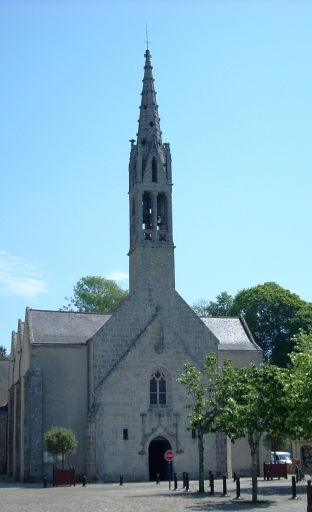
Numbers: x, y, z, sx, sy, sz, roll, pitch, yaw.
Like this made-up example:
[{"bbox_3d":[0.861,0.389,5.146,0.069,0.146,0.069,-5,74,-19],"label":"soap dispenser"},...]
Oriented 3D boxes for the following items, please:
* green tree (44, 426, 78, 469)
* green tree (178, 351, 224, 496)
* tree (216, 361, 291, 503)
[{"bbox_3d":[-4.916,9.893,37.651,1.725,2.123,1.725,-2,-15,0],"label":"green tree"},{"bbox_3d":[1.848,6.597,29.019,1.950,5.344,1.950,-2,-15,0],"label":"green tree"},{"bbox_3d":[3.093,5.525,23.161,2.409,4.327,2.409,-2,-15,0],"label":"tree"}]

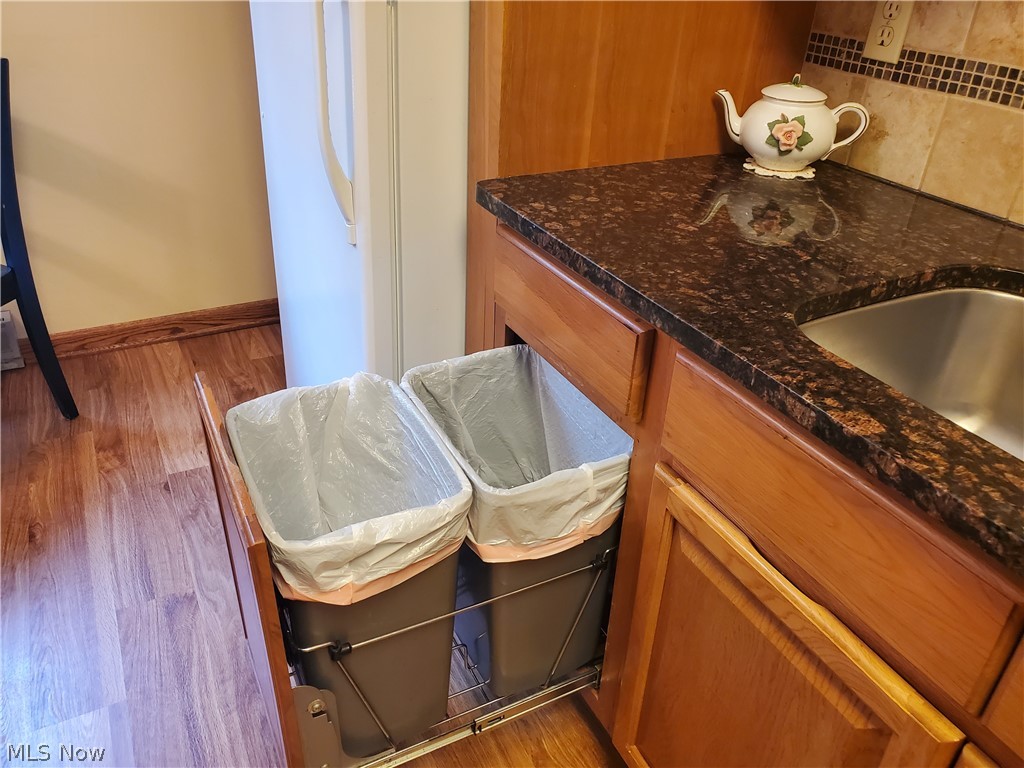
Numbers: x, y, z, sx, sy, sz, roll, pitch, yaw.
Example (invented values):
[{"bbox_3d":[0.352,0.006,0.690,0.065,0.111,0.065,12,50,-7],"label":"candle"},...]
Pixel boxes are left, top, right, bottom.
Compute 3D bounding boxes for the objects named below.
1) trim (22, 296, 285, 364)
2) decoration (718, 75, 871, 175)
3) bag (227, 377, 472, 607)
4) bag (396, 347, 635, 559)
[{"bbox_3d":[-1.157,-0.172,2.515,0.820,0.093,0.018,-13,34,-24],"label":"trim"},{"bbox_3d":[0.461,-0.433,1.273,0.240,0.140,0.165,6,31,5],"label":"decoration"},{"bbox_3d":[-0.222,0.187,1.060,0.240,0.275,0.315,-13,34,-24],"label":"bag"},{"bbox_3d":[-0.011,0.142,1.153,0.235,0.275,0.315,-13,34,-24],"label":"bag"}]

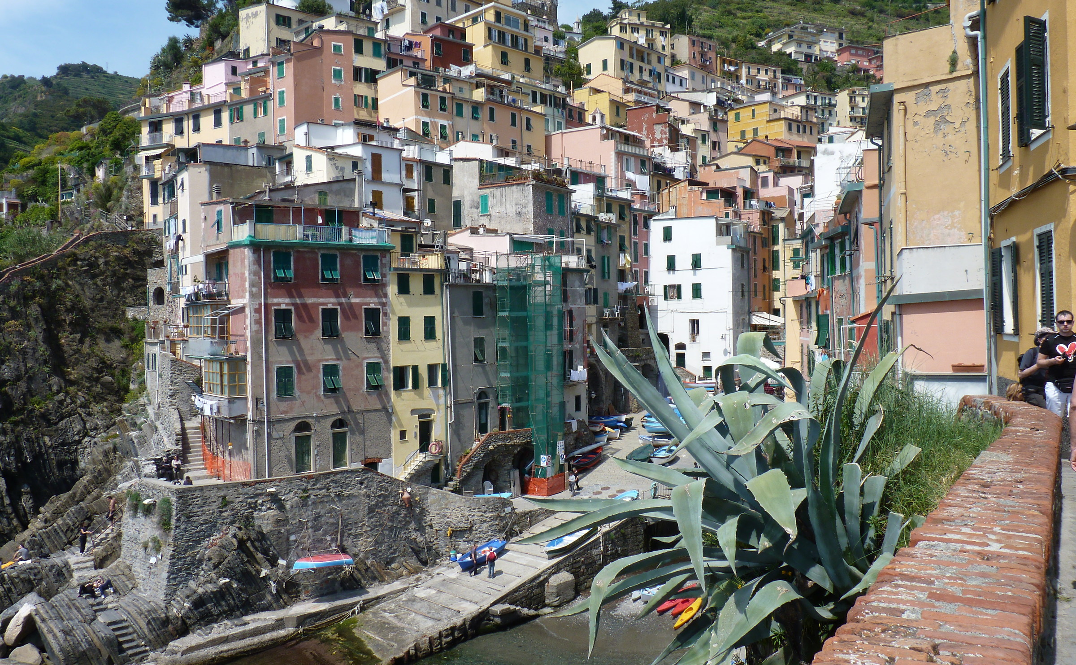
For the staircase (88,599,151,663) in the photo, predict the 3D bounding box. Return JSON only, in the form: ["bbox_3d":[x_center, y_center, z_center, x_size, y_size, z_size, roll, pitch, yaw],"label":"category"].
[{"bbox_3d":[-18.897,13.569,38.000,2.800,2.150,1.100,-1,0,26],"label":"staircase"}]

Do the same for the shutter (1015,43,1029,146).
[{"bbox_3d":[8.149,-3.982,14.125,0.050,1.660,0.480,-1,0,10],"label":"shutter"}]

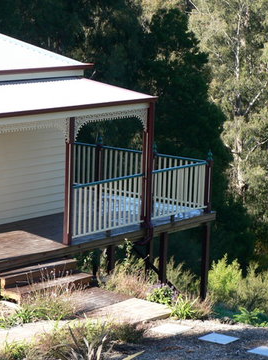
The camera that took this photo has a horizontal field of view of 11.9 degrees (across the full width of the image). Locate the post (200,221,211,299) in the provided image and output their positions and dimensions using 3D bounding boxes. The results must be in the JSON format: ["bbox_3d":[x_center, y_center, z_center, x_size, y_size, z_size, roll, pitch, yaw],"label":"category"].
[{"bbox_3d":[1.543,1.781,27.994,0.110,1.759,0.110,9,12,37],"label":"post"}]

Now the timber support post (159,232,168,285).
[{"bbox_3d":[0.595,1.654,26.725,0.110,1.165,0.110,9,12,37],"label":"timber support post"}]

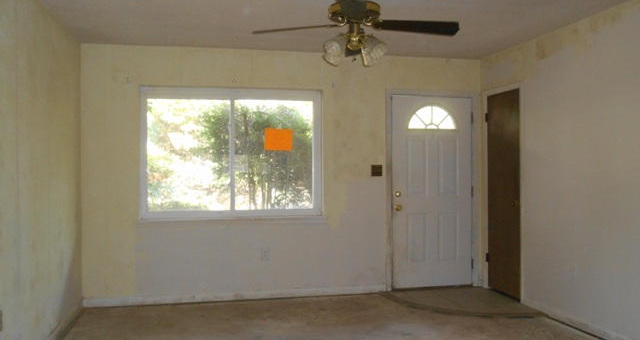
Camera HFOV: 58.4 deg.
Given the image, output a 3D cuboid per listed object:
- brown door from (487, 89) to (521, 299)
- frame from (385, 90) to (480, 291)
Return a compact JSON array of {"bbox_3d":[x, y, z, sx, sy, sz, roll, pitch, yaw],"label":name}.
[{"bbox_3d":[1.856,0.238,5.745,0.040,2.020,0.625,0,1,-12],"label":"brown door"},{"bbox_3d":[1.204,0.223,6.123,1.050,2.090,0.120,0,1,-12],"label":"frame"}]

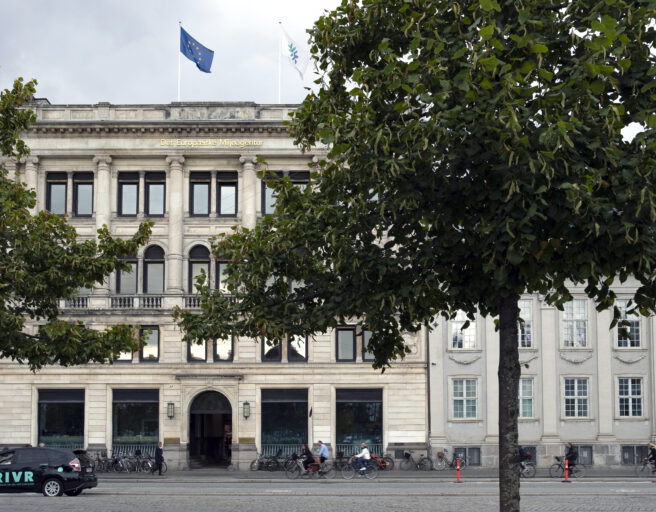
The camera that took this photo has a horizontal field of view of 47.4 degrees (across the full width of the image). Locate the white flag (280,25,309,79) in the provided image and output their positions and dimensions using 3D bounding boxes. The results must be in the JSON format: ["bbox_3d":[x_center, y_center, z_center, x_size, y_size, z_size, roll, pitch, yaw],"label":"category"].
[{"bbox_3d":[-2.011,-12.463,45.500,1.750,3.250,0.600,0,-3,0],"label":"white flag"}]

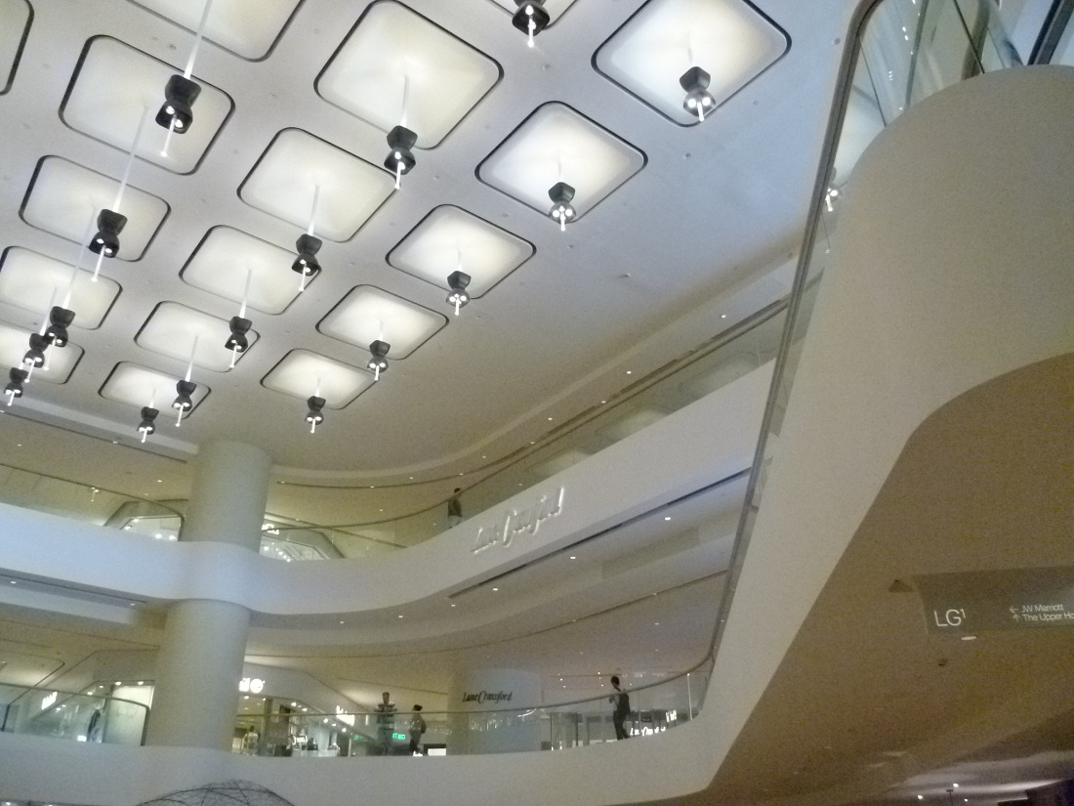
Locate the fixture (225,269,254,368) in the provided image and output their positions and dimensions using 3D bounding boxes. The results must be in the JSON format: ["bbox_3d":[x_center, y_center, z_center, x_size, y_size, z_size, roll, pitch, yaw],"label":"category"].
[{"bbox_3d":[-6.511,-1.891,19.190,0.420,2.550,0.420,21,-35,-33],"label":"fixture"}]

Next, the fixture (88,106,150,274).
[{"bbox_3d":[-7.004,-3.615,14.645,0.420,3.750,0.420,21,-35,-33],"label":"fixture"}]

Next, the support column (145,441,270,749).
[{"bbox_3d":[-8.772,5.133,23.448,2.096,8.170,2.096,20,-35,-34],"label":"support column"}]

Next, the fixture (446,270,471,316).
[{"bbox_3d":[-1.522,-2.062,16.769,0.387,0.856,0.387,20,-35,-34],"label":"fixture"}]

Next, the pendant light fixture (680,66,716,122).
[{"bbox_3d":[2.580,-4.868,13.848,0.420,1.020,0.420,21,-35,-33],"label":"pendant light fixture"}]

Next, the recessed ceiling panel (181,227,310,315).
[{"bbox_3d":[-5.833,-2.686,17.691,2.290,0.161,2.290,20,-35,-34],"label":"recessed ceiling panel"}]

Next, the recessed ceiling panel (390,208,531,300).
[{"bbox_3d":[-1.724,-3.336,19.244,2.530,0.200,2.620,21,-35,-33],"label":"recessed ceiling panel"}]

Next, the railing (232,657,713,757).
[{"bbox_3d":[-1.459,8.023,21.713,13.674,1.118,3.547,-16,-32,26],"label":"railing"}]

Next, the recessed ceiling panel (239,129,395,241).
[{"bbox_3d":[-3.918,-3.855,15.557,2.290,0.161,2.290,20,-35,-34],"label":"recessed ceiling panel"}]

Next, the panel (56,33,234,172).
[{"bbox_3d":[-7.016,-5.322,15.588,2.530,0.200,2.620,21,-35,-33],"label":"panel"}]

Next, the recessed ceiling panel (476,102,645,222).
[{"bbox_3d":[0.424,-4.636,16.841,2.530,0.200,2.620,21,-35,-33],"label":"recessed ceiling panel"}]

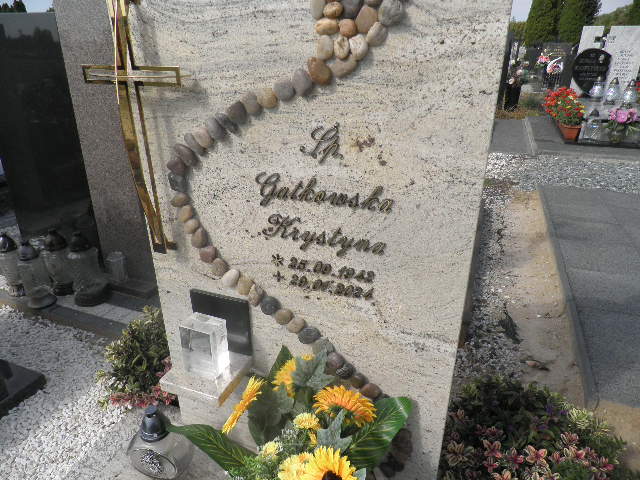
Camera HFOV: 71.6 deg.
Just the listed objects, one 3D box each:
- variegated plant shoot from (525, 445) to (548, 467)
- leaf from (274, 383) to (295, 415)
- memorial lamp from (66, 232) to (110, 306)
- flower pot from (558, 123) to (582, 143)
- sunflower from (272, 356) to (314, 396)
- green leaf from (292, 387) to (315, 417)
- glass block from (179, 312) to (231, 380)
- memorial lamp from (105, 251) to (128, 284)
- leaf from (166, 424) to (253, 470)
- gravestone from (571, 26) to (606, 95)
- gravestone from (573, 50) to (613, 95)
[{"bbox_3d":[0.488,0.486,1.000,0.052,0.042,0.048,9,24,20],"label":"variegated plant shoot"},{"bbox_3d":[-0.077,0.345,0.967,0.045,0.065,0.030,10,-4,21],"label":"leaf"},{"bbox_3d":[-0.908,0.105,1.722,0.124,0.283,0.124,8,25,18],"label":"memorial lamp"},{"bbox_3d":[2.372,-1.010,4.170,0.188,0.158,0.188,8,25,18],"label":"flower pot"},{"bbox_3d":[-0.056,0.286,0.936,0.088,0.088,0.040,17,6,33],"label":"sunflower"},{"bbox_3d":[-0.035,0.342,0.940,0.045,0.062,0.030,10,-4,21],"label":"green leaf"},{"bbox_3d":[-0.254,0.233,0.985,0.077,0.118,0.059,8,25,18],"label":"glass block"},{"bbox_3d":[-0.903,0.118,1.965,0.090,0.138,0.090,10,26,21],"label":"memorial lamp"},{"bbox_3d":[-0.254,0.480,1.027,0.215,0.040,0.075,14,59,21],"label":"leaf"},{"bbox_3d":[3.240,-2.158,5.393,0.225,0.830,0.100,10,26,21],"label":"gravestone"},{"bbox_3d":[3.186,-1.974,5.197,0.400,0.490,0.070,8,25,18],"label":"gravestone"}]

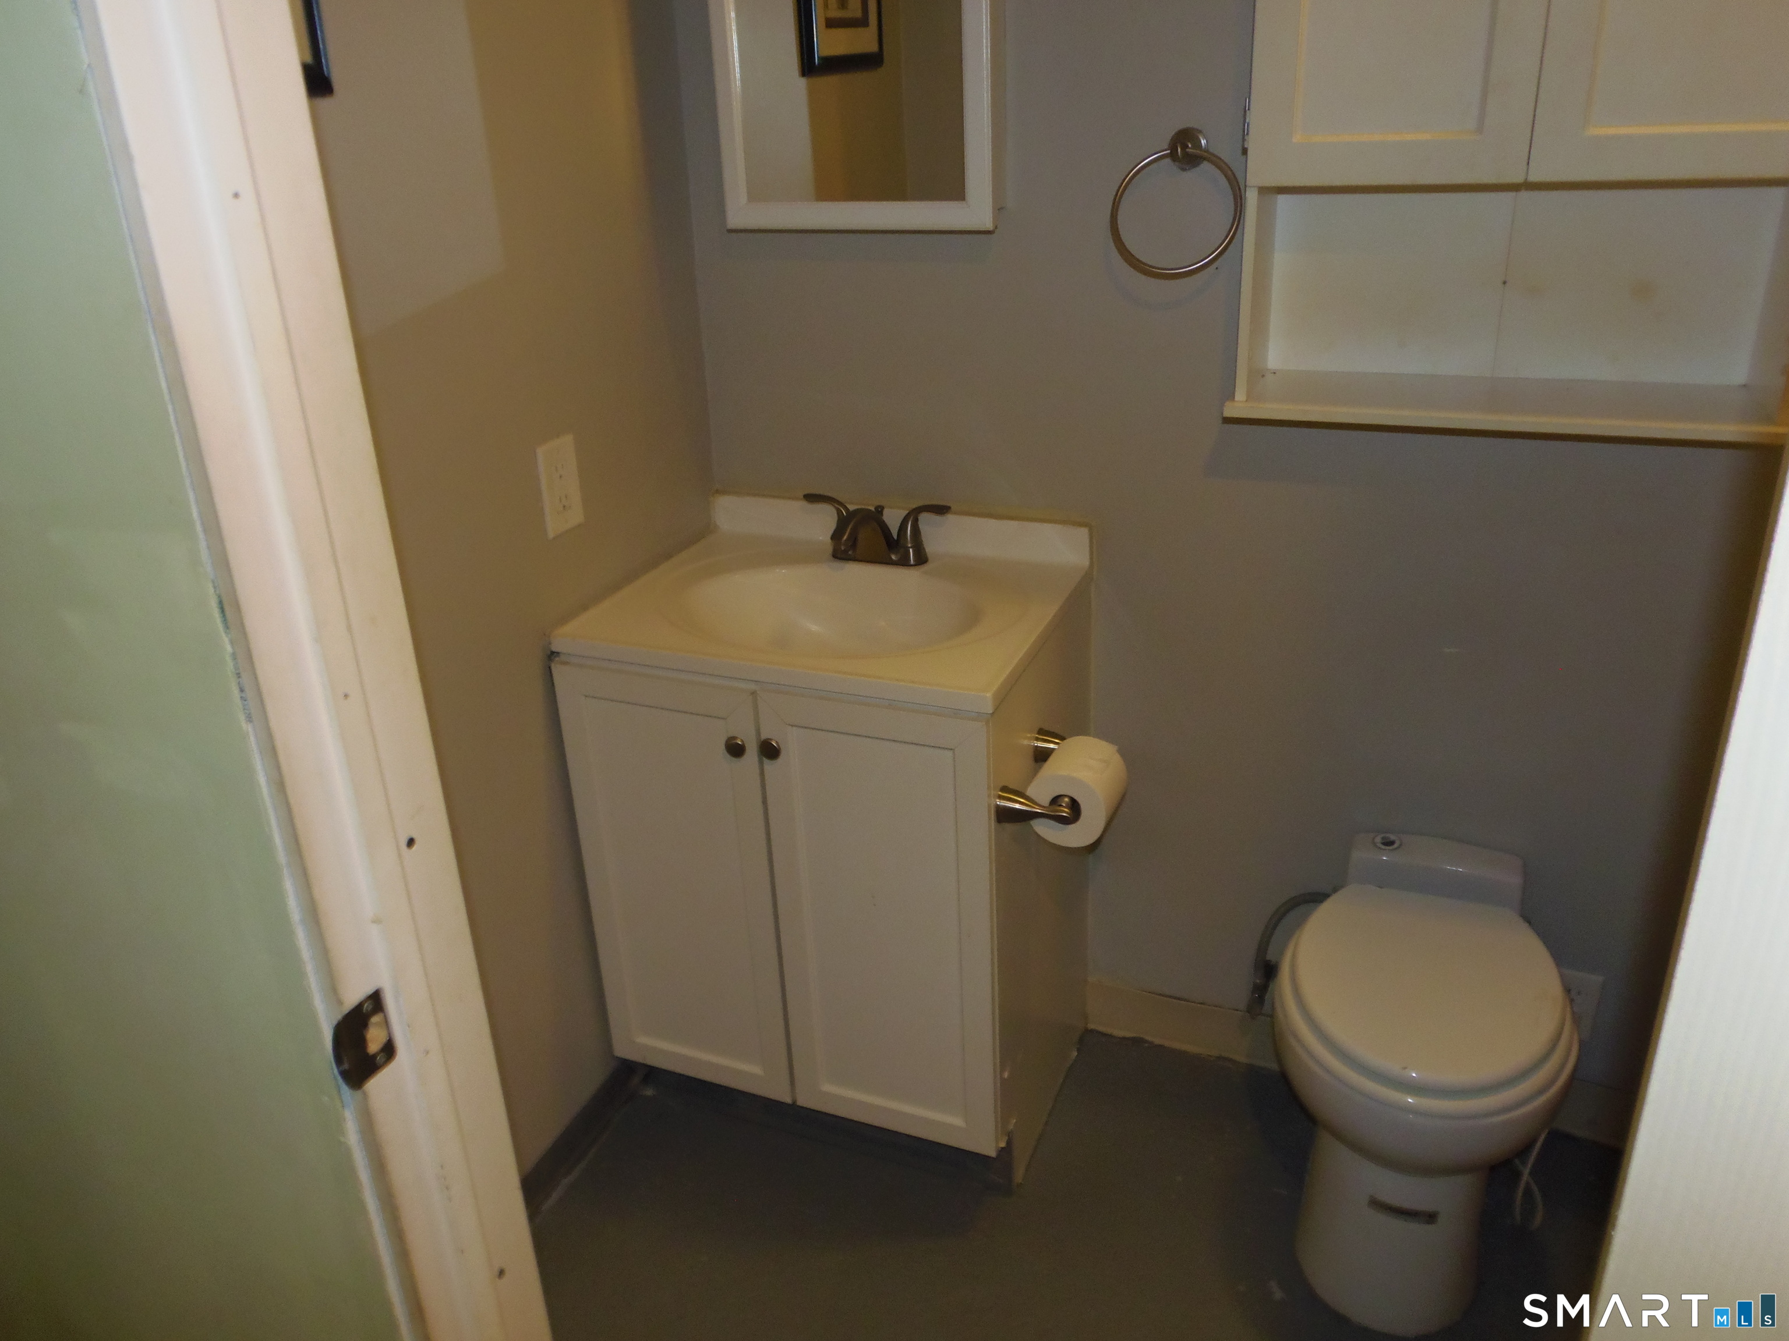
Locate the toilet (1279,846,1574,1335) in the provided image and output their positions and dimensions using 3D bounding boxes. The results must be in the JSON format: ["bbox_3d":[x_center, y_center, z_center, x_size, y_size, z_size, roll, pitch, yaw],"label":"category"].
[{"bbox_3d":[0.709,0.564,1.705,0.370,0.475,0.484,7,26,21],"label":"toilet"}]

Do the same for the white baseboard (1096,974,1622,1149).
[{"bbox_3d":[0.731,0.629,2.010,0.852,0.108,0.014,7,26,21],"label":"white baseboard"}]

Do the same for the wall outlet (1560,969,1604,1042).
[{"bbox_3d":[0.997,0.497,1.833,0.072,0.115,0.007,7,26,21],"label":"wall outlet"}]

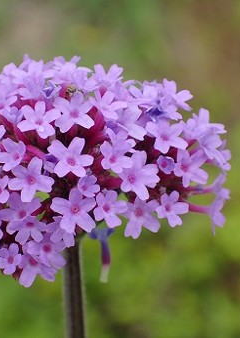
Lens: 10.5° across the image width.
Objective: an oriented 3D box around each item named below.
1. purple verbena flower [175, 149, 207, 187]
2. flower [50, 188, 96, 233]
[{"bbox_3d":[0.012,0.000,0.218,0.007,0.006,0.003,-11,0,-31],"label":"purple verbena flower"},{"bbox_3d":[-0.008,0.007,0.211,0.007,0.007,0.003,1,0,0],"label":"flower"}]

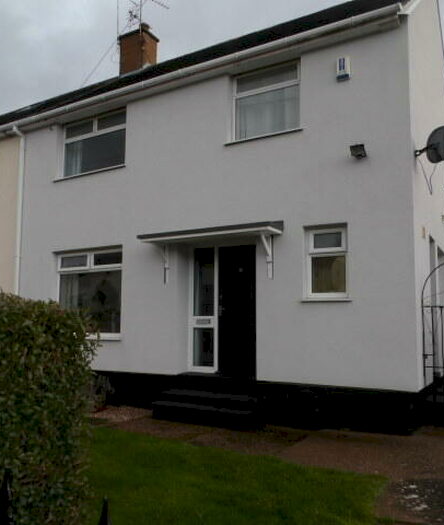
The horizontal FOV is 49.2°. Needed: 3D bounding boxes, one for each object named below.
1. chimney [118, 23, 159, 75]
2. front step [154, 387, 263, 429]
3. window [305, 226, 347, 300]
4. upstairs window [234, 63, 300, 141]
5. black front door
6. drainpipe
[{"bbox_3d":[-2.323,-5.787,13.592,0.800,1.360,0.640,-3,-7,30],"label":"chimney"},{"bbox_3d":[-0.196,2.130,7.112,1.640,0.340,0.600,-3,-7,30],"label":"front step"},{"bbox_3d":[1.474,0.014,6.793,0.610,1.050,0.110,-3,-7,30],"label":"window"},{"bbox_3d":[0.677,-2.487,7.590,1.160,1.110,0.120,-3,-7,30],"label":"upstairs window"},{"bbox_3d":[0.253,0.743,7.526,0.780,2.020,0.090,-3,-7,30],"label":"black front door"},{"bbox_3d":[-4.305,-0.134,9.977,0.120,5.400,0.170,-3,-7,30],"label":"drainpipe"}]

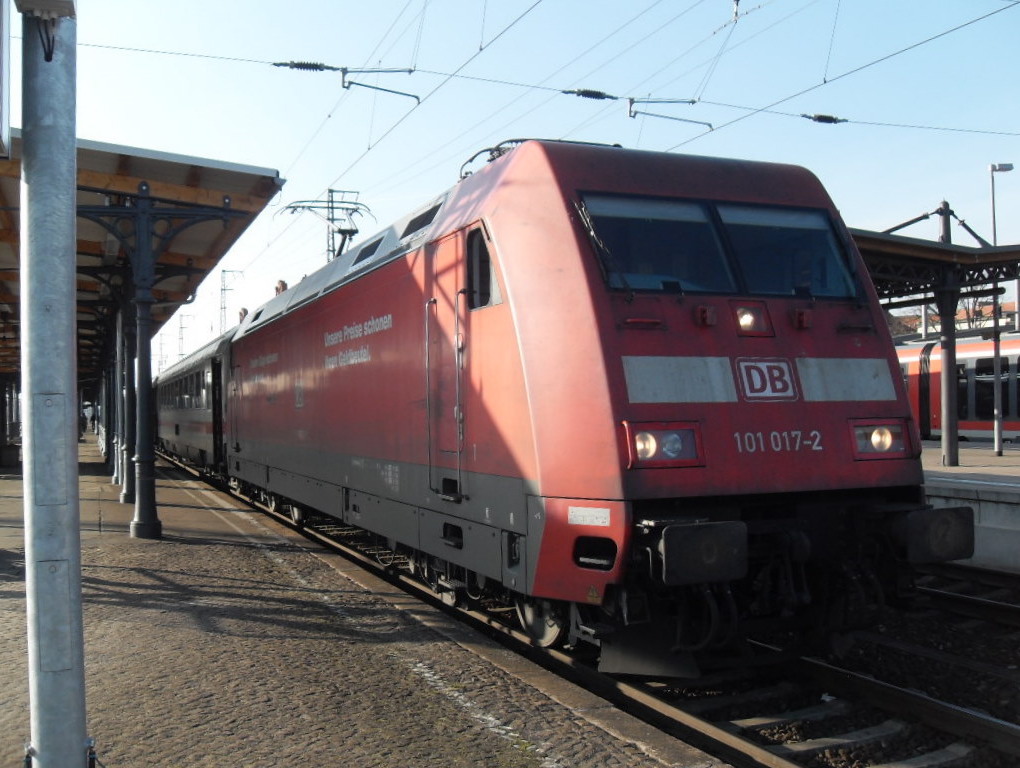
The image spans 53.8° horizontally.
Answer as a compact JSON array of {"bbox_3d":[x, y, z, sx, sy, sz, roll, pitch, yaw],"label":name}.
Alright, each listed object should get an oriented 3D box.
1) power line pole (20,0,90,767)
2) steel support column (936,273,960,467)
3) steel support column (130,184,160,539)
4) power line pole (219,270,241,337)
[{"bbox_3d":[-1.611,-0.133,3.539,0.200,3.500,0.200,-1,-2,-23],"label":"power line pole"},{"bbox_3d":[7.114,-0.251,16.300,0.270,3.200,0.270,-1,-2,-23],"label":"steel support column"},{"bbox_3d":[-4.657,-0.287,12.850,0.370,4.500,0.370,-1,-2,-23],"label":"steel support column"},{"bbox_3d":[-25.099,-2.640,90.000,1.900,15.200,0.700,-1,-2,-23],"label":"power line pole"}]

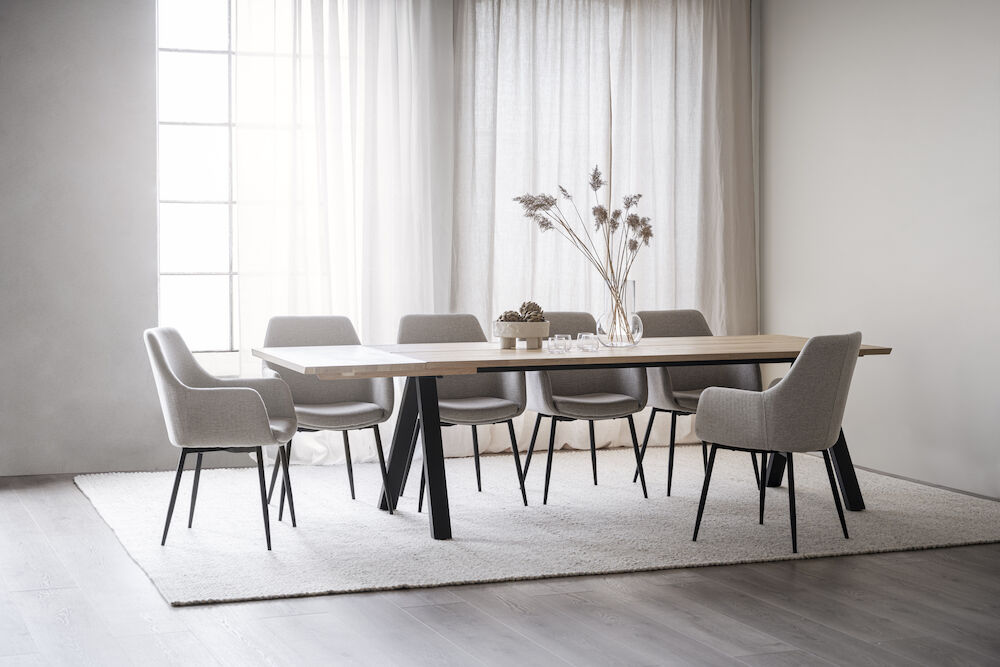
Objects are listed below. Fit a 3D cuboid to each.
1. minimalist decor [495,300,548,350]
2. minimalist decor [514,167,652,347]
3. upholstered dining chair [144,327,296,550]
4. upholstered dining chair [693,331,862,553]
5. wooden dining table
[{"bbox_3d":[0.104,-0.041,7.104,0.251,0.210,0.251,0,4,0],"label":"minimalist decor"},{"bbox_3d":[0.385,-0.353,7.180,0.636,0.823,0.400,0,4,0],"label":"minimalist decor"},{"bbox_3d":[-1.127,0.421,6.486,0.580,0.865,0.585,0,4,5],"label":"upholstered dining chair"},{"bbox_3d":[1.139,0.422,6.463,0.580,0.865,0.585,3,5,41],"label":"upholstered dining chair"},{"bbox_3d":[0.325,0.445,7.033,2.700,0.750,1.010,-1,4,-21],"label":"wooden dining table"}]

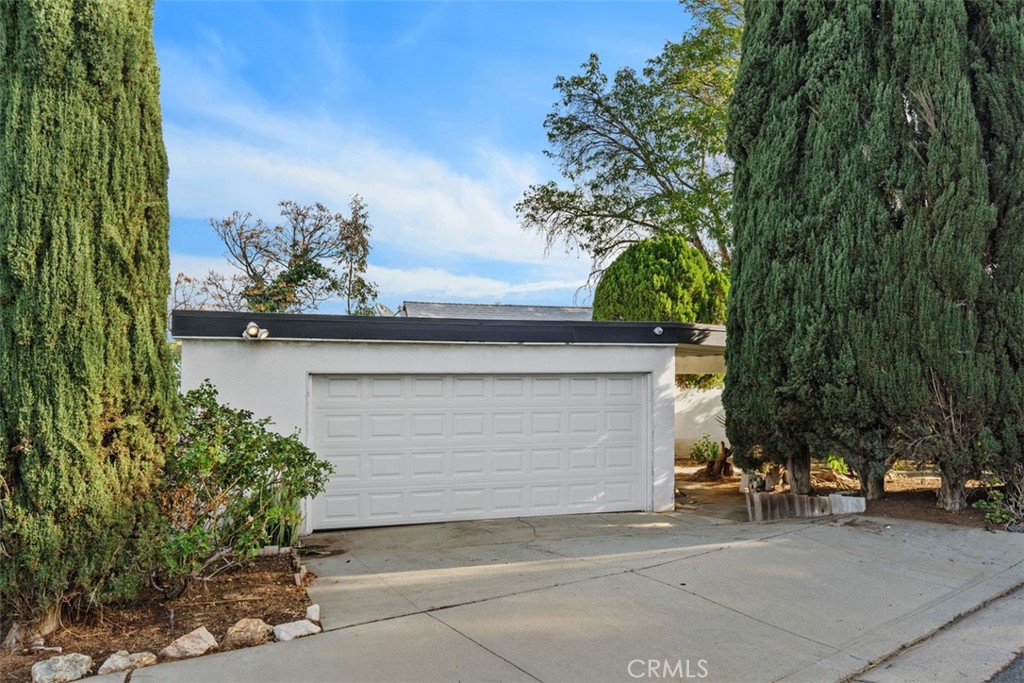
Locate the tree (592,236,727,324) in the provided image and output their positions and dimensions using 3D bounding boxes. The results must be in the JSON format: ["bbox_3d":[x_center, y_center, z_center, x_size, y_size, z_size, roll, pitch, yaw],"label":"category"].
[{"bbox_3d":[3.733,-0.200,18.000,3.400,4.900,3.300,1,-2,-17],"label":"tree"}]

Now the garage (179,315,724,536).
[{"bbox_3d":[-1.452,1.182,12.966,7.750,2.900,6.200,1,-2,-17],"label":"garage"}]

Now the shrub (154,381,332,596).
[{"bbox_3d":[-1.963,1.067,5.200,1.300,1.500,1.250,1,-2,-17],"label":"shrub"}]

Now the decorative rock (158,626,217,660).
[{"bbox_3d":[-1.533,1.427,3.360,0.250,0.140,0.170,1,-2,-30],"label":"decorative rock"}]

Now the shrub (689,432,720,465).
[{"bbox_3d":[4.195,2.332,15.500,0.680,0.720,0.620,1,-2,-17],"label":"shrub"}]

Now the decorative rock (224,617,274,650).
[{"bbox_3d":[-1.309,1.450,3.520,0.230,0.130,0.180,1,-2,-30],"label":"decorative rock"}]

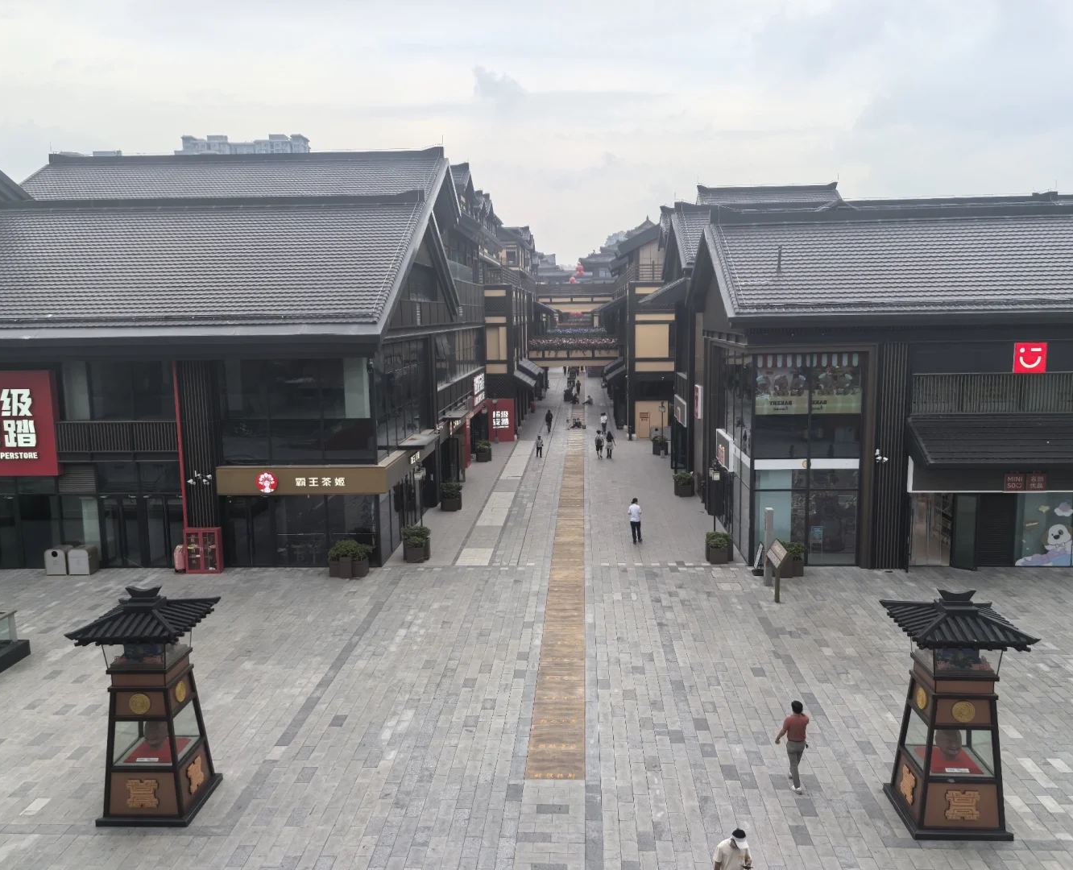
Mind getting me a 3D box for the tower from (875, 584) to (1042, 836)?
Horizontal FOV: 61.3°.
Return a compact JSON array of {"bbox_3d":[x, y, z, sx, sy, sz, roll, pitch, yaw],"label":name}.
[{"bbox_3d":[7.372,4.769,16.078,2.020,4.160,2.020,0,8,5],"label":"tower"}]

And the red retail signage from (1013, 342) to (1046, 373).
[{"bbox_3d":[16.704,-2.598,30.599,1.070,1.030,0.120,0,8,3],"label":"red retail signage"}]

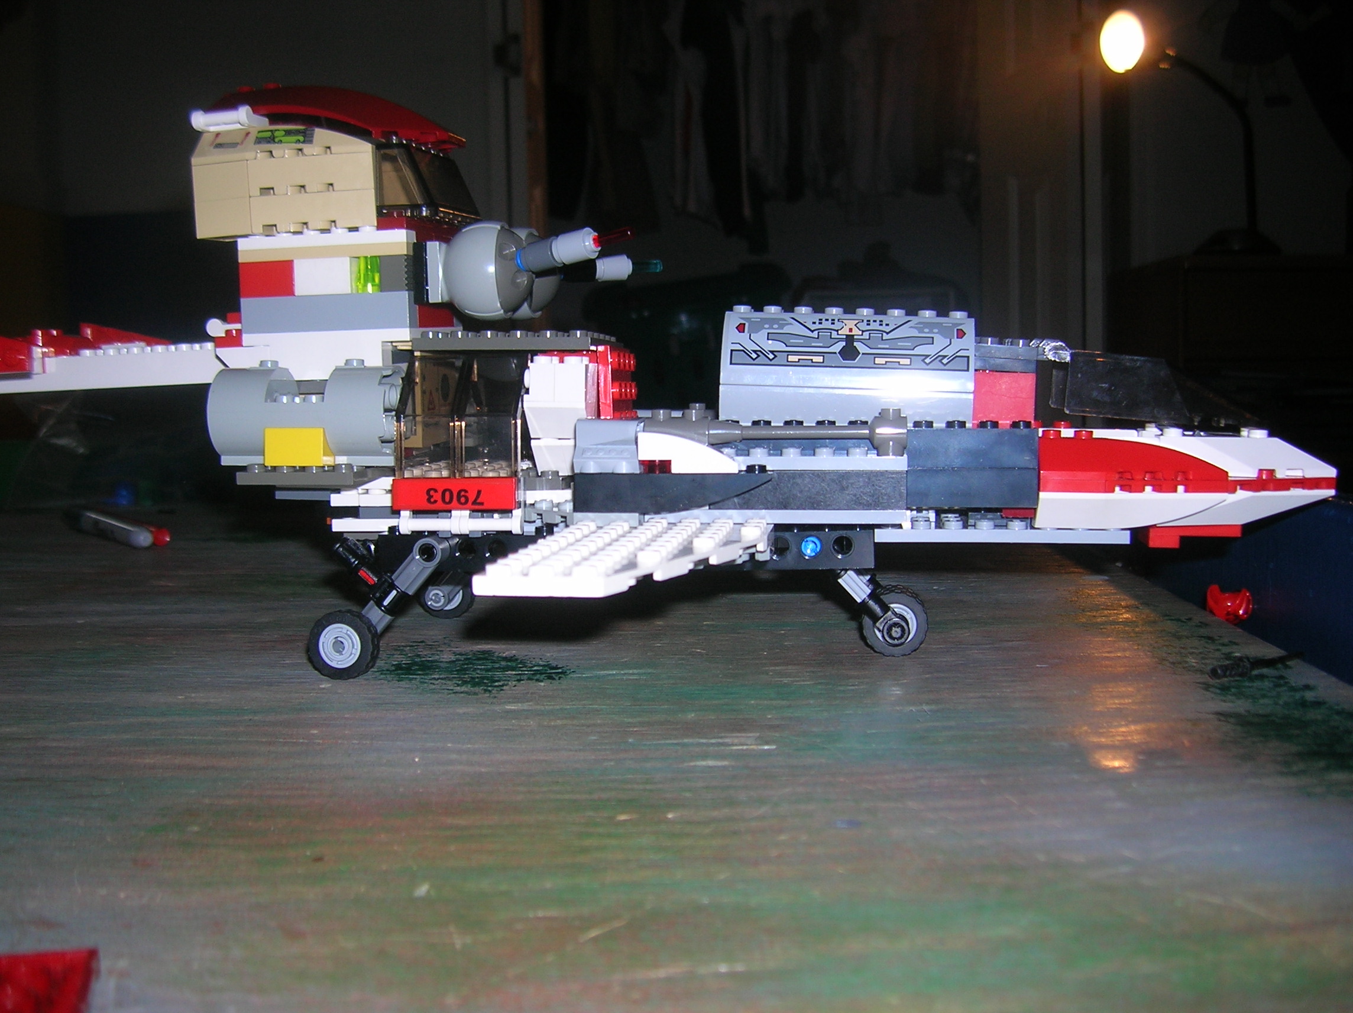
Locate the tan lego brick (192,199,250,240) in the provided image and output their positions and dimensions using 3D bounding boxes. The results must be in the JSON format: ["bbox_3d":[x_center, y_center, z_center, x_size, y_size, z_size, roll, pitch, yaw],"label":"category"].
[{"bbox_3d":[-0.118,-0.077,0.358,0.016,0.010,0.015,-2,4,12],"label":"tan lego brick"}]

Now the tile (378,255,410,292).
[{"bbox_3d":[-0.074,-0.062,0.359,0.008,0.010,0.013,0,6,11],"label":"tile"}]

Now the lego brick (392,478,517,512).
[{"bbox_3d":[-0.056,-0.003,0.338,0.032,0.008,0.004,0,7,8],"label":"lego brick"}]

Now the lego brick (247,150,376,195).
[{"bbox_3d":[-0.095,-0.088,0.353,0.032,0.011,0.015,-2,4,11],"label":"lego brick"}]

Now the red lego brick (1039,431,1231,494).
[{"bbox_3d":[0.114,-0.011,0.332,0.048,0.013,0.015,0,6,5],"label":"red lego brick"}]

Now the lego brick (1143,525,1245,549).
[{"bbox_3d":[0.138,0.007,0.356,0.024,0.007,0.009,0,6,5],"label":"lego brick"}]

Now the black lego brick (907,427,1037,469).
[{"bbox_3d":[0.073,-0.014,0.331,0.032,0.010,0.008,0,5,8],"label":"black lego brick"}]

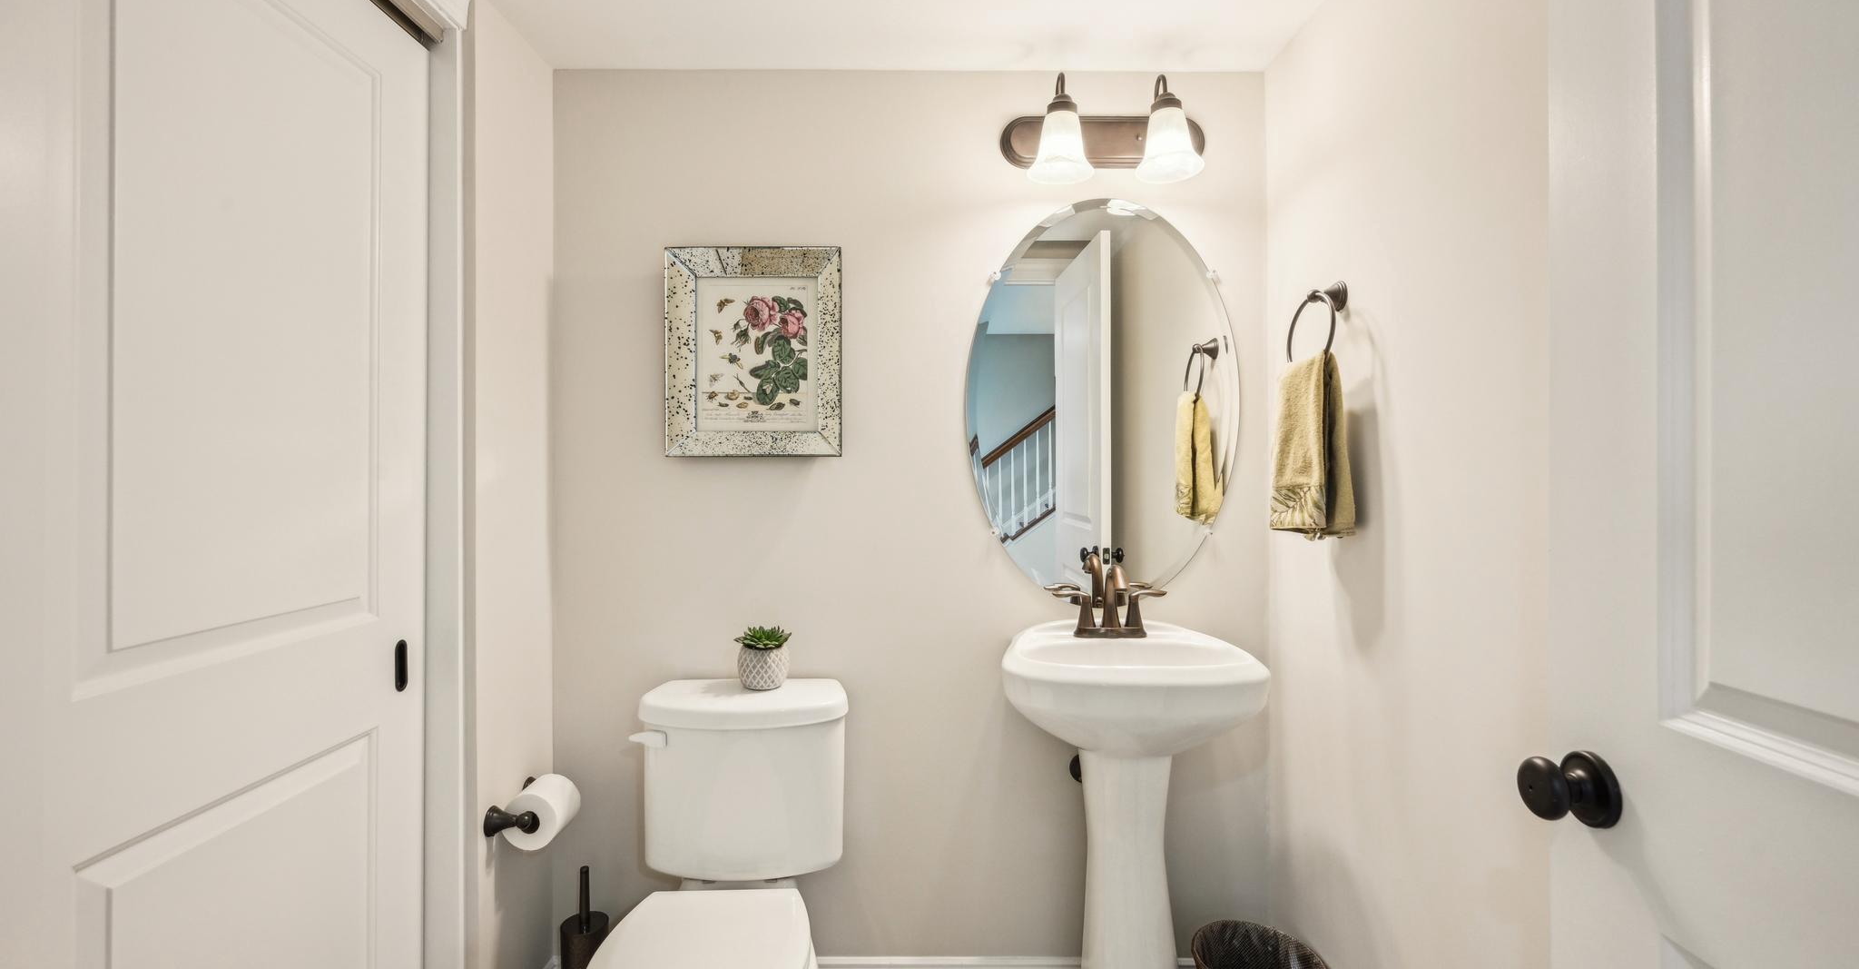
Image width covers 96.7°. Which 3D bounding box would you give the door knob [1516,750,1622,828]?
[{"bbox_3d":[0.565,0.275,0.742,0.058,0.070,0.070,0,1,5],"label":"door knob"}]

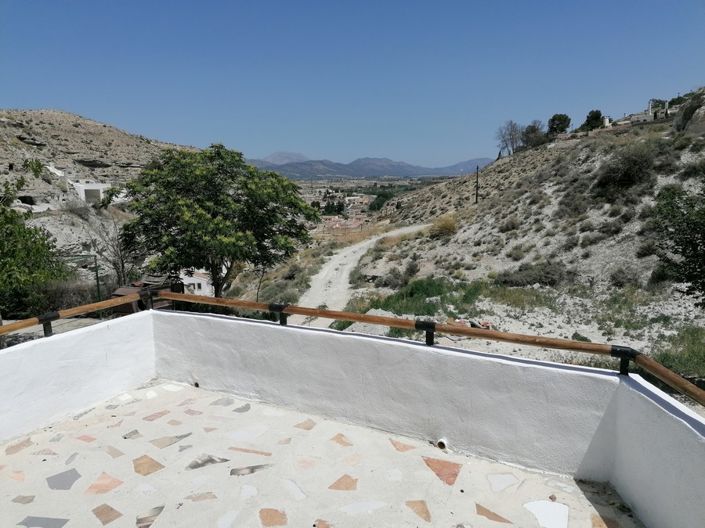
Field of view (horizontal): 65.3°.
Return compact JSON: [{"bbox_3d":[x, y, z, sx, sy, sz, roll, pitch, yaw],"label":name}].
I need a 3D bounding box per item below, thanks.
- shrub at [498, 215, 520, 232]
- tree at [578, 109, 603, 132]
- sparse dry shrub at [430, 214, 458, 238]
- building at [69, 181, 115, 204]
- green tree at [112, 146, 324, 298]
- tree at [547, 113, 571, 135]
[{"bbox_3d":[14.283,-3.684,50.000,1.950,1.500,1.800,0,9,0],"label":"shrub"},{"bbox_3d":[46.769,-28.199,108.000,4.600,4.700,4.500,0,9,0],"label":"tree"},{"bbox_3d":[10.379,-4.230,62.000,3.100,2.600,2.900,0,9,0],"label":"sparse dry shrub"},{"bbox_3d":[-41.790,-11.448,88.000,7.000,3.600,5.000,-3,10,-20],"label":"building"},{"bbox_3d":[-4.702,-1.123,19.000,7.000,6.000,6.600,0,9,0],"label":"green tree"},{"bbox_3d":[40.480,-27.609,108.000,4.600,4.400,4.500,0,9,0],"label":"tree"}]

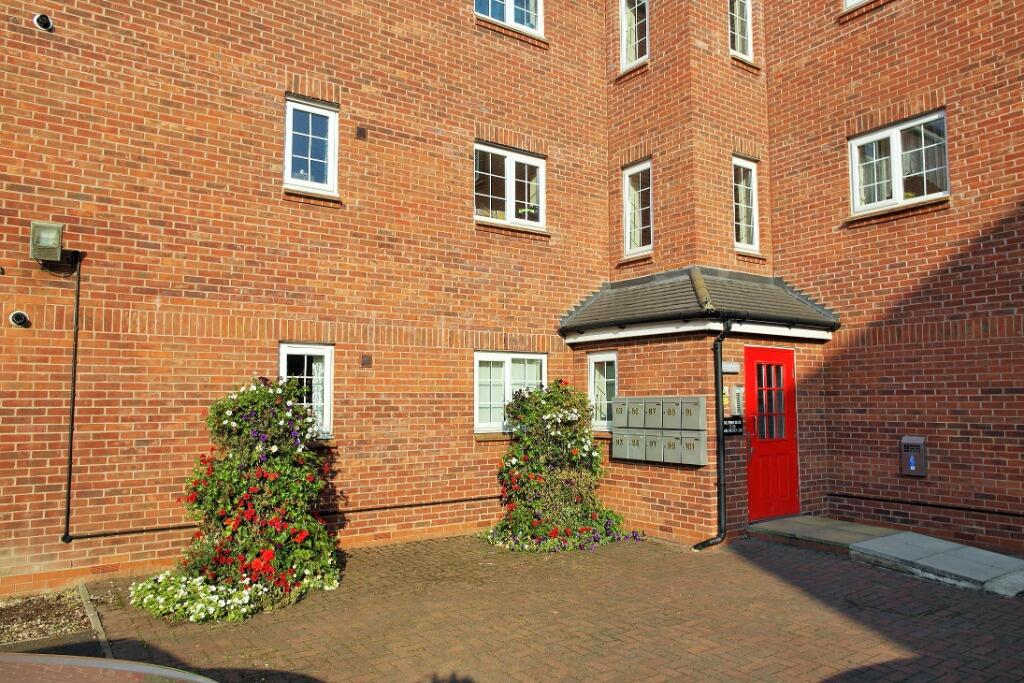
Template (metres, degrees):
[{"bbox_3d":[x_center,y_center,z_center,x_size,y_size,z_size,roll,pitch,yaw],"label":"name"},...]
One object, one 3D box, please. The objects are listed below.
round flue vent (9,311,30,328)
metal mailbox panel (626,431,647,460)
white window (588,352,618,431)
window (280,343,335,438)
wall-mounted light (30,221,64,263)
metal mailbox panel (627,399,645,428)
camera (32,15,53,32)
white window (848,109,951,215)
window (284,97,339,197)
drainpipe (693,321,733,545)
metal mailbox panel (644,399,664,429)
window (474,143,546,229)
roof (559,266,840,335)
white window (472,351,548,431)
[{"bbox_3d":[-4.250,-0.191,5.889,0.140,0.145,0.100,3,-6,-35],"label":"round flue vent"},{"bbox_3d":[1.553,1.248,8.295,0.110,0.375,0.278,3,-6,-35],"label":"metal mailbox panel"},{"bbox_3d":[1.220,0.669,9.007,0.090,1.020,0.540,3,-6,-35],"label":"white window"},{"bbox_3d":[-2.212,0.532,7.350,0.600,1.040,0.100,3,-6,-35],"label":"window"},{"bbox_3d":[-3.966,-0.846,5.819,0.215,0.315,0.150,3,2,-35],"label":"wall-mounted light"},{"bbox_3d":[1.537,0.865,8.271,0.110,0.362,0.282,3,-6,-35],"label":"metal mailbox panel"},{"bbox_3d":[-4.204,-2.871,6.125,0.120,0.130,0.135,-5,-6,43],"label":"camera"},{"bbox_3d":[4.666,-2.111,8.255,0.090,0.990,1.130,3,-6,-35],"label":"white window"},{"bbox_3d":[-2.223,-2.162,7.567,0.600,1.050,0.100,3,-6,-35],"label":"window"},{"bbox_3d":[2.160,1.009,7.364,0.420,2.480,0.190,-1,-5,10],"label":"drainpipe"},{"bbox_3d":[1.699,0.842,8.038,0.110,0.362,0.282,3,-6,-35],"label":"metal mailbox panel"},{"bbox_3d":[-0.011,-2.035,9.090,1.150,1.050,0.100,3,-6,-35],"label":"window"},{"bbox_3d":[2.435,-0.505,9.036,2.600,0.850,2.550,3,-6,-35],"label":"roof"},{"bbox_3d":[-0.002,0.659,8.871,1.150,1.040,0.100,3,-6,-35],"label":"white window"}]

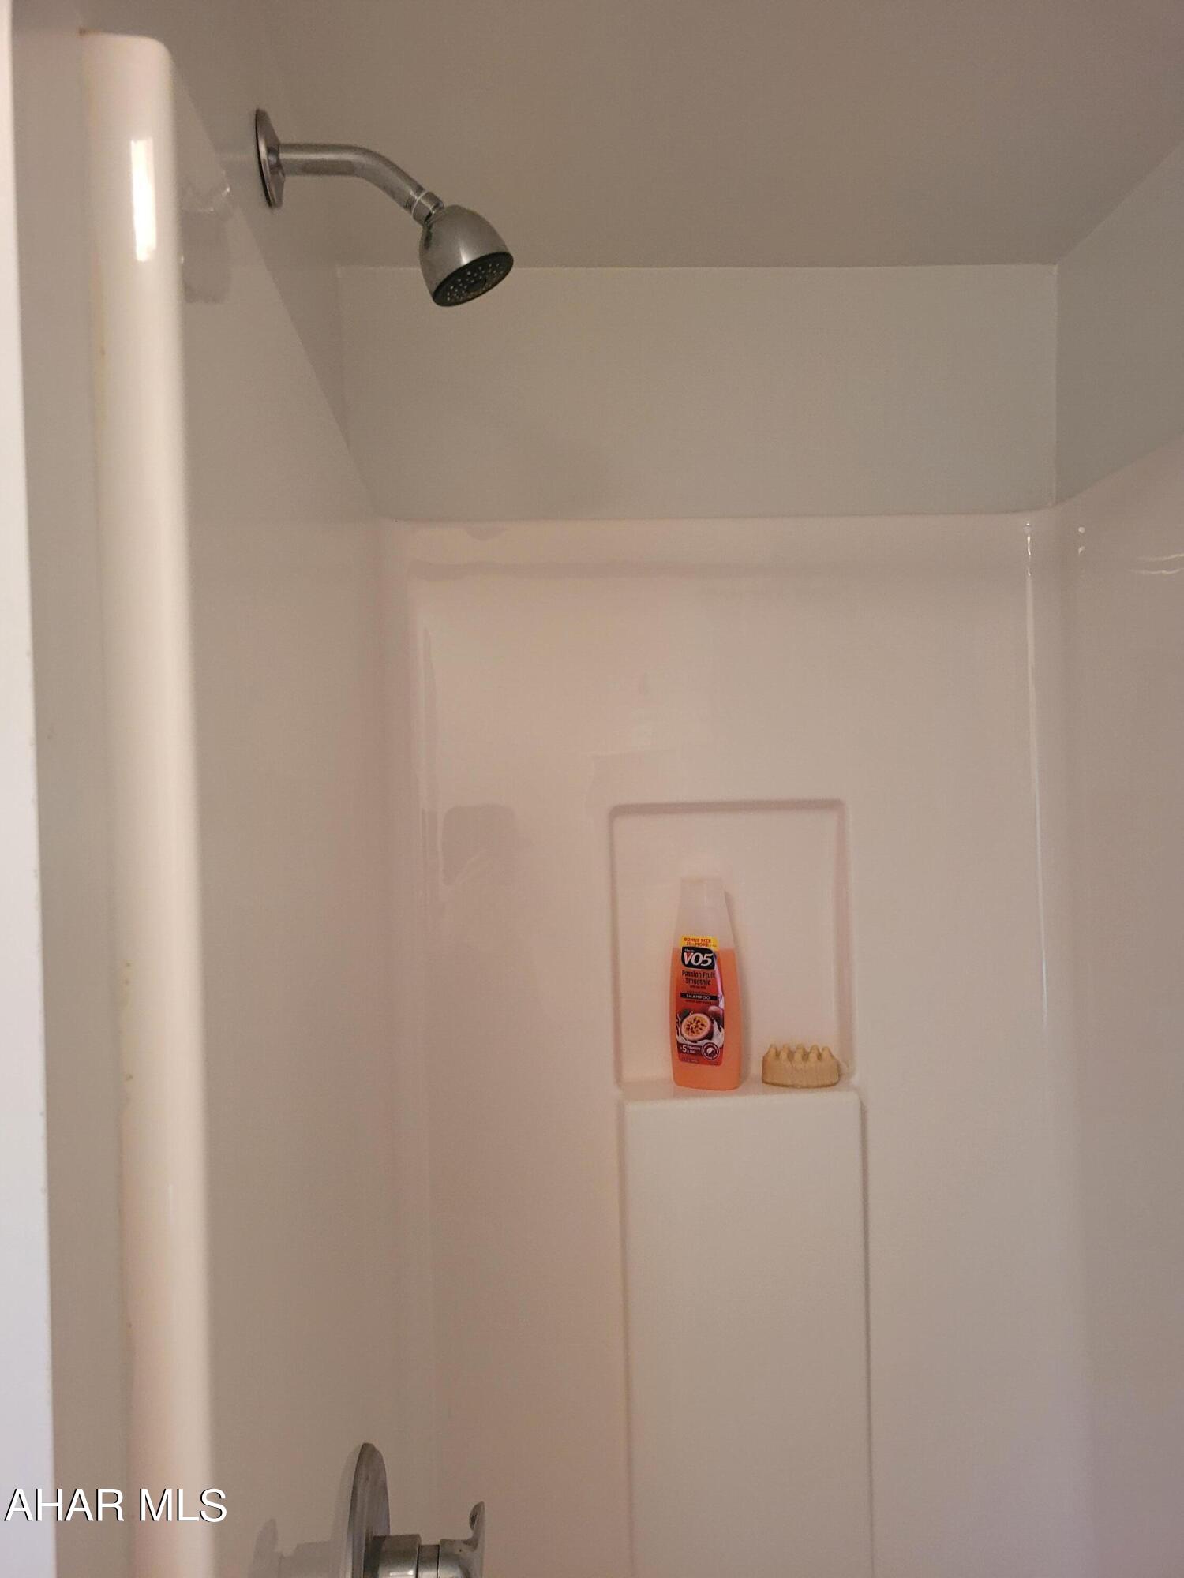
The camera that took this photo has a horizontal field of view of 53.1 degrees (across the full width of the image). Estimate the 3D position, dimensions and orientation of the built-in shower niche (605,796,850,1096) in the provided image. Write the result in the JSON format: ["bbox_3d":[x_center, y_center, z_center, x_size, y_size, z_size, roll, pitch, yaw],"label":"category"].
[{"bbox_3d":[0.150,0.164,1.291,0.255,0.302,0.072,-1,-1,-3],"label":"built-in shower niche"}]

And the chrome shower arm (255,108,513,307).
[{"bbox_3d":[-0.152,-0.433,0.888,0.190,0.143,0.069,-1,-1,-3],"label":"chrome shower arm"}]

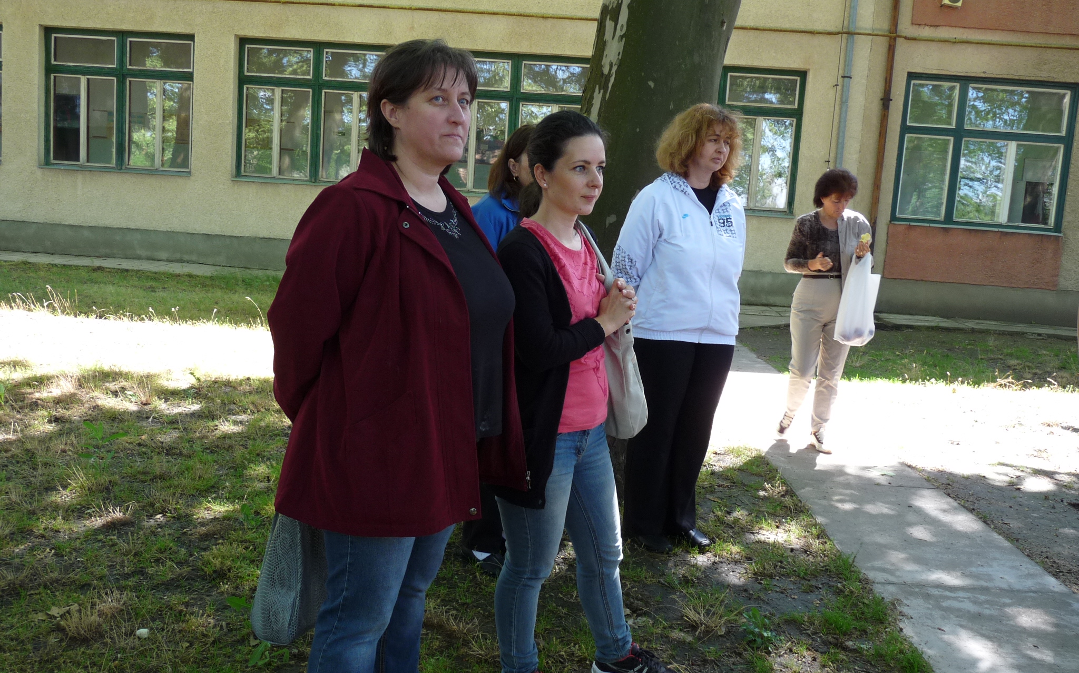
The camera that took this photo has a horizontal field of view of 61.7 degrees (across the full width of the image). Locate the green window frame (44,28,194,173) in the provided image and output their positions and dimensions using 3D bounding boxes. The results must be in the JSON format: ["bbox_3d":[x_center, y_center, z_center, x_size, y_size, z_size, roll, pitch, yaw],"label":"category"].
[{"bbox_3d":[-6.643,-3.724,14.353,2.388,2.146,0.150,4,6,2],"label":"green window frame"}]

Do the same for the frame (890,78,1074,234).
[{"bbox_3d":[6.798,-2.801,13.857,2.568,2.256,0.150,4,6,2],"label":"frame"}]

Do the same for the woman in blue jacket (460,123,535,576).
[{"bbox_3d":[-0.134,0.046,3.338,0.360,1.640,0.480,9,8,38],"label":"woman in blue jacket"}]

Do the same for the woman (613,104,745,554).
[{"bbox_3d":[0.545,-0.028,3.469,0.500,1.700,0.360,-1,8,-36],"label":"woman"}]

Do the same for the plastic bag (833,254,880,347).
[{"bbox_3d":[1.861,-0.210,5.300,0.245,0.540,0.150,5,6,10],"label":"plastic bag"}]

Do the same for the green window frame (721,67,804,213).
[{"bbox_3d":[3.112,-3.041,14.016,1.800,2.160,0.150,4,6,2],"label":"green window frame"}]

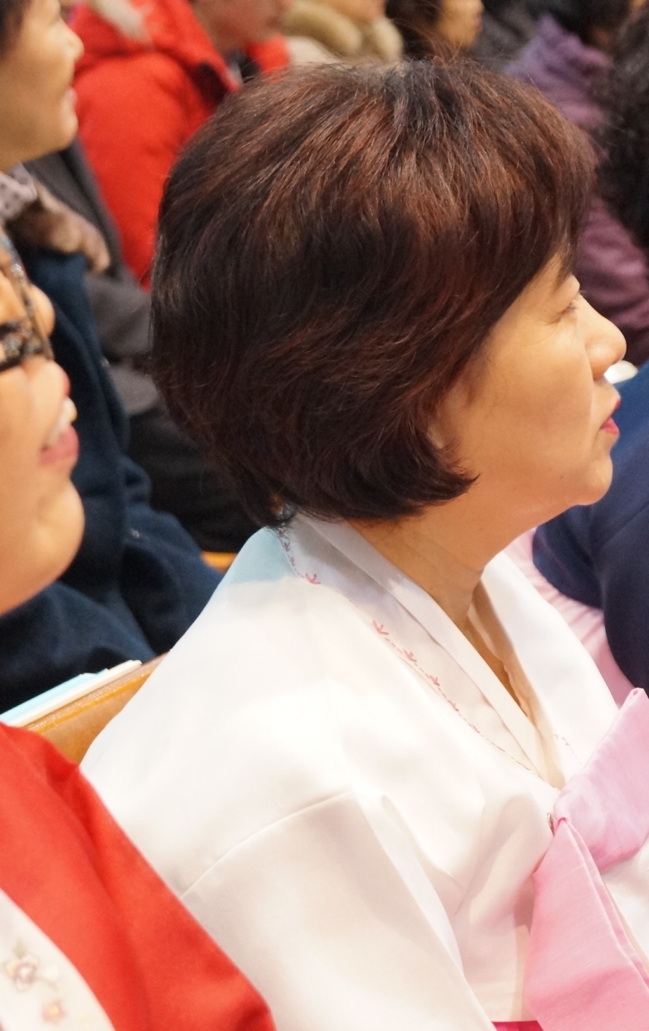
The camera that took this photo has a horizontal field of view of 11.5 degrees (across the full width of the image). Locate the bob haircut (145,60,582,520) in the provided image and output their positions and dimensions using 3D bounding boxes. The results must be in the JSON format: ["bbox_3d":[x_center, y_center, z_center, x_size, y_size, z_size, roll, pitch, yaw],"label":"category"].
[{"bbox_3d":[0.024,-0.114,1.660,0.228,0.235,0.205,-9,14,-14],"label":"bob haircut"}]

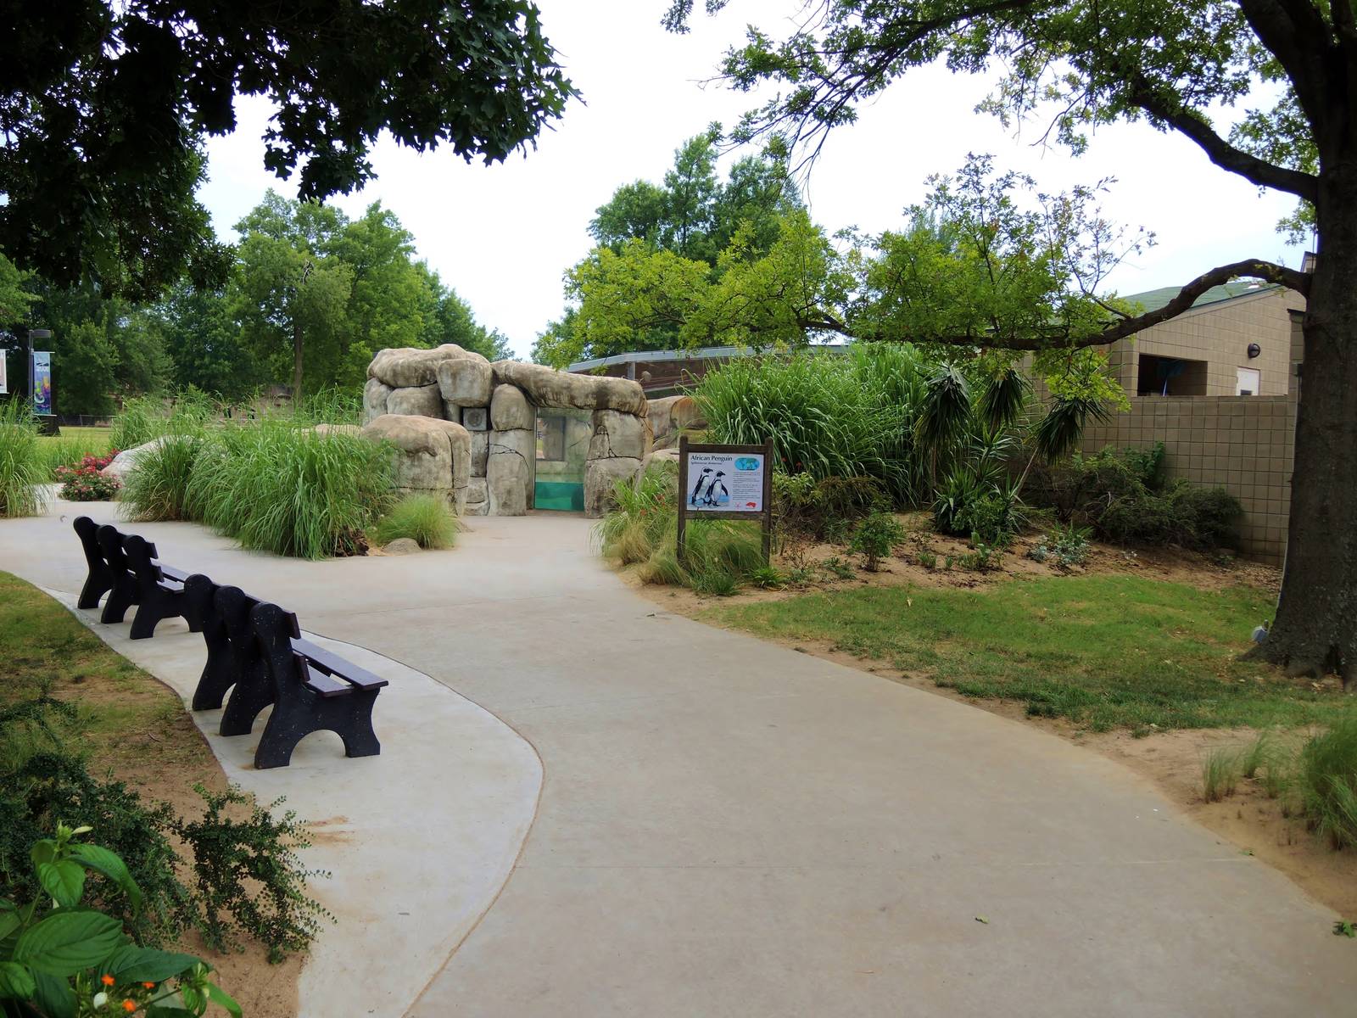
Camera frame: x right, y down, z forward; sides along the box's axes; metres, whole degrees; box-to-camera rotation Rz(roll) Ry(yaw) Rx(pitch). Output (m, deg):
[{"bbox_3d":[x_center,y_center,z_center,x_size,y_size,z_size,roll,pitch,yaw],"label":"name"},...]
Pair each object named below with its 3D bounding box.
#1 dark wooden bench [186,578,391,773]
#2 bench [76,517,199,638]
[{"bbox_3d":[-2.299,0.858,6.338,0.696,0.840,1.550,-1,4,-36],"label":"dark wooden bench"},{"bbox_3d":[-4.741,0.560,9.699,0.696,0.840,1.550,-2,6,-44],"label":"bench"}]

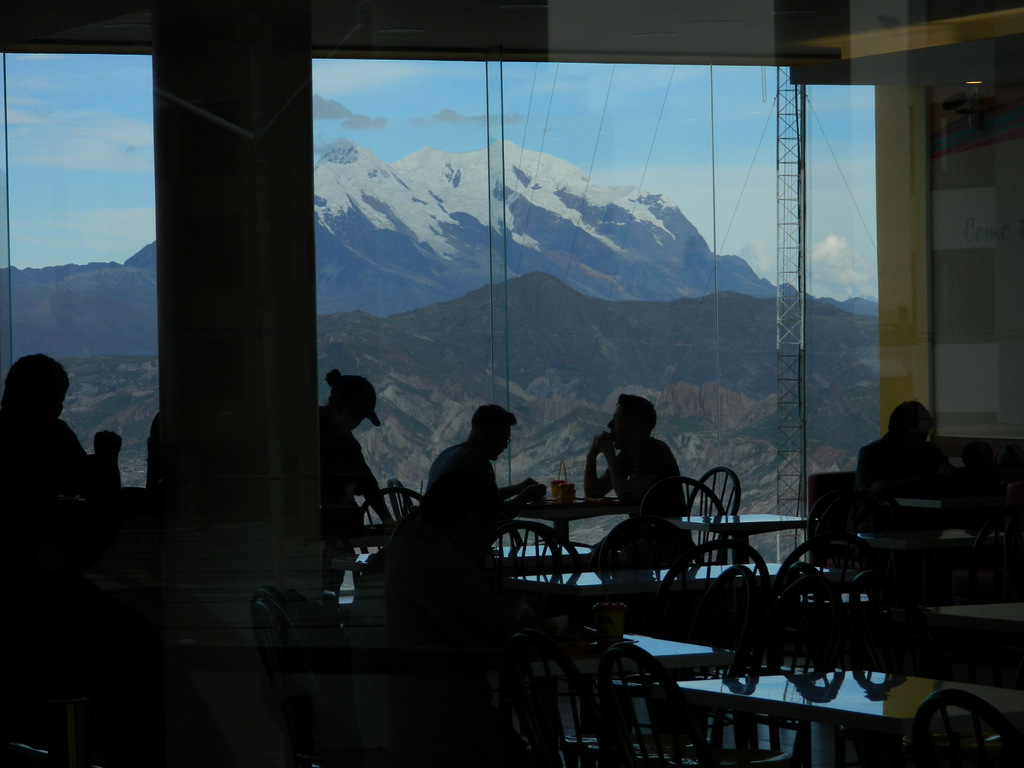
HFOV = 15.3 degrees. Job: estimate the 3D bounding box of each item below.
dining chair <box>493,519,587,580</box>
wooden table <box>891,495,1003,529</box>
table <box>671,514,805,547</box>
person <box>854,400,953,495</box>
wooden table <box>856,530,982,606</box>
[{"bbox_3d":[0.195,0.994,14.581,0.440,0.931,0.520,-1,1,-28],"label":"dining chair"},{"bbox_3d":[2.379,0.979,20.424,0.633,0.750,0.633,-1,1,-28],"label":"wooden table"},{"bbox_3d":[1.065,1.025,18.280,0.633,0.750,0.633,-1,1,-28],"label":"table"},{"bbox_3d":[2.230,0.721,20.811,0.550,1.260,0.720,-1,1,-33],"label":"person"},{"bbox_3d":[1.822,1.036,16.722,0.633,0.750,0.633,-1,1,-28],"label":"wooden table"}]

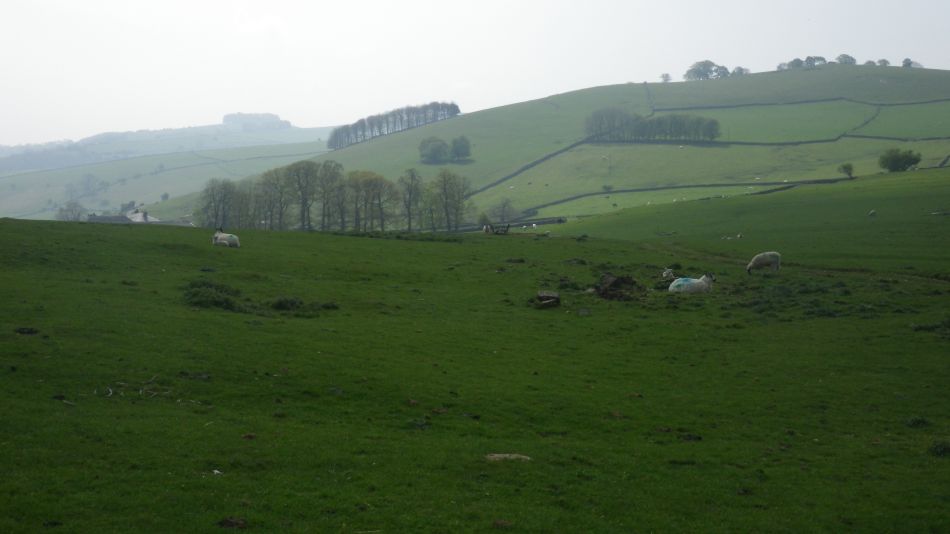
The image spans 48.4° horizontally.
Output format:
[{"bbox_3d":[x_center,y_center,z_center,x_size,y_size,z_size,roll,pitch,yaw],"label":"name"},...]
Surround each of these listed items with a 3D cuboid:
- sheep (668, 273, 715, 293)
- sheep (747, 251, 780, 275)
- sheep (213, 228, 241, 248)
[{"bbox_3d":[5.840,0.438,28.500,1.200,0.570,0.500,0,2,-10],"label":"sheep"},{"bbox_3d":[9.273,-0.121,34.000,1.100,0.780,0.420,1,2,16],"label":"sheep"},{"bbox_3d":[-8.457,-0.970,36.000,1.080,0.680,0.470,-2,3,-35],"label":"sheep"}]

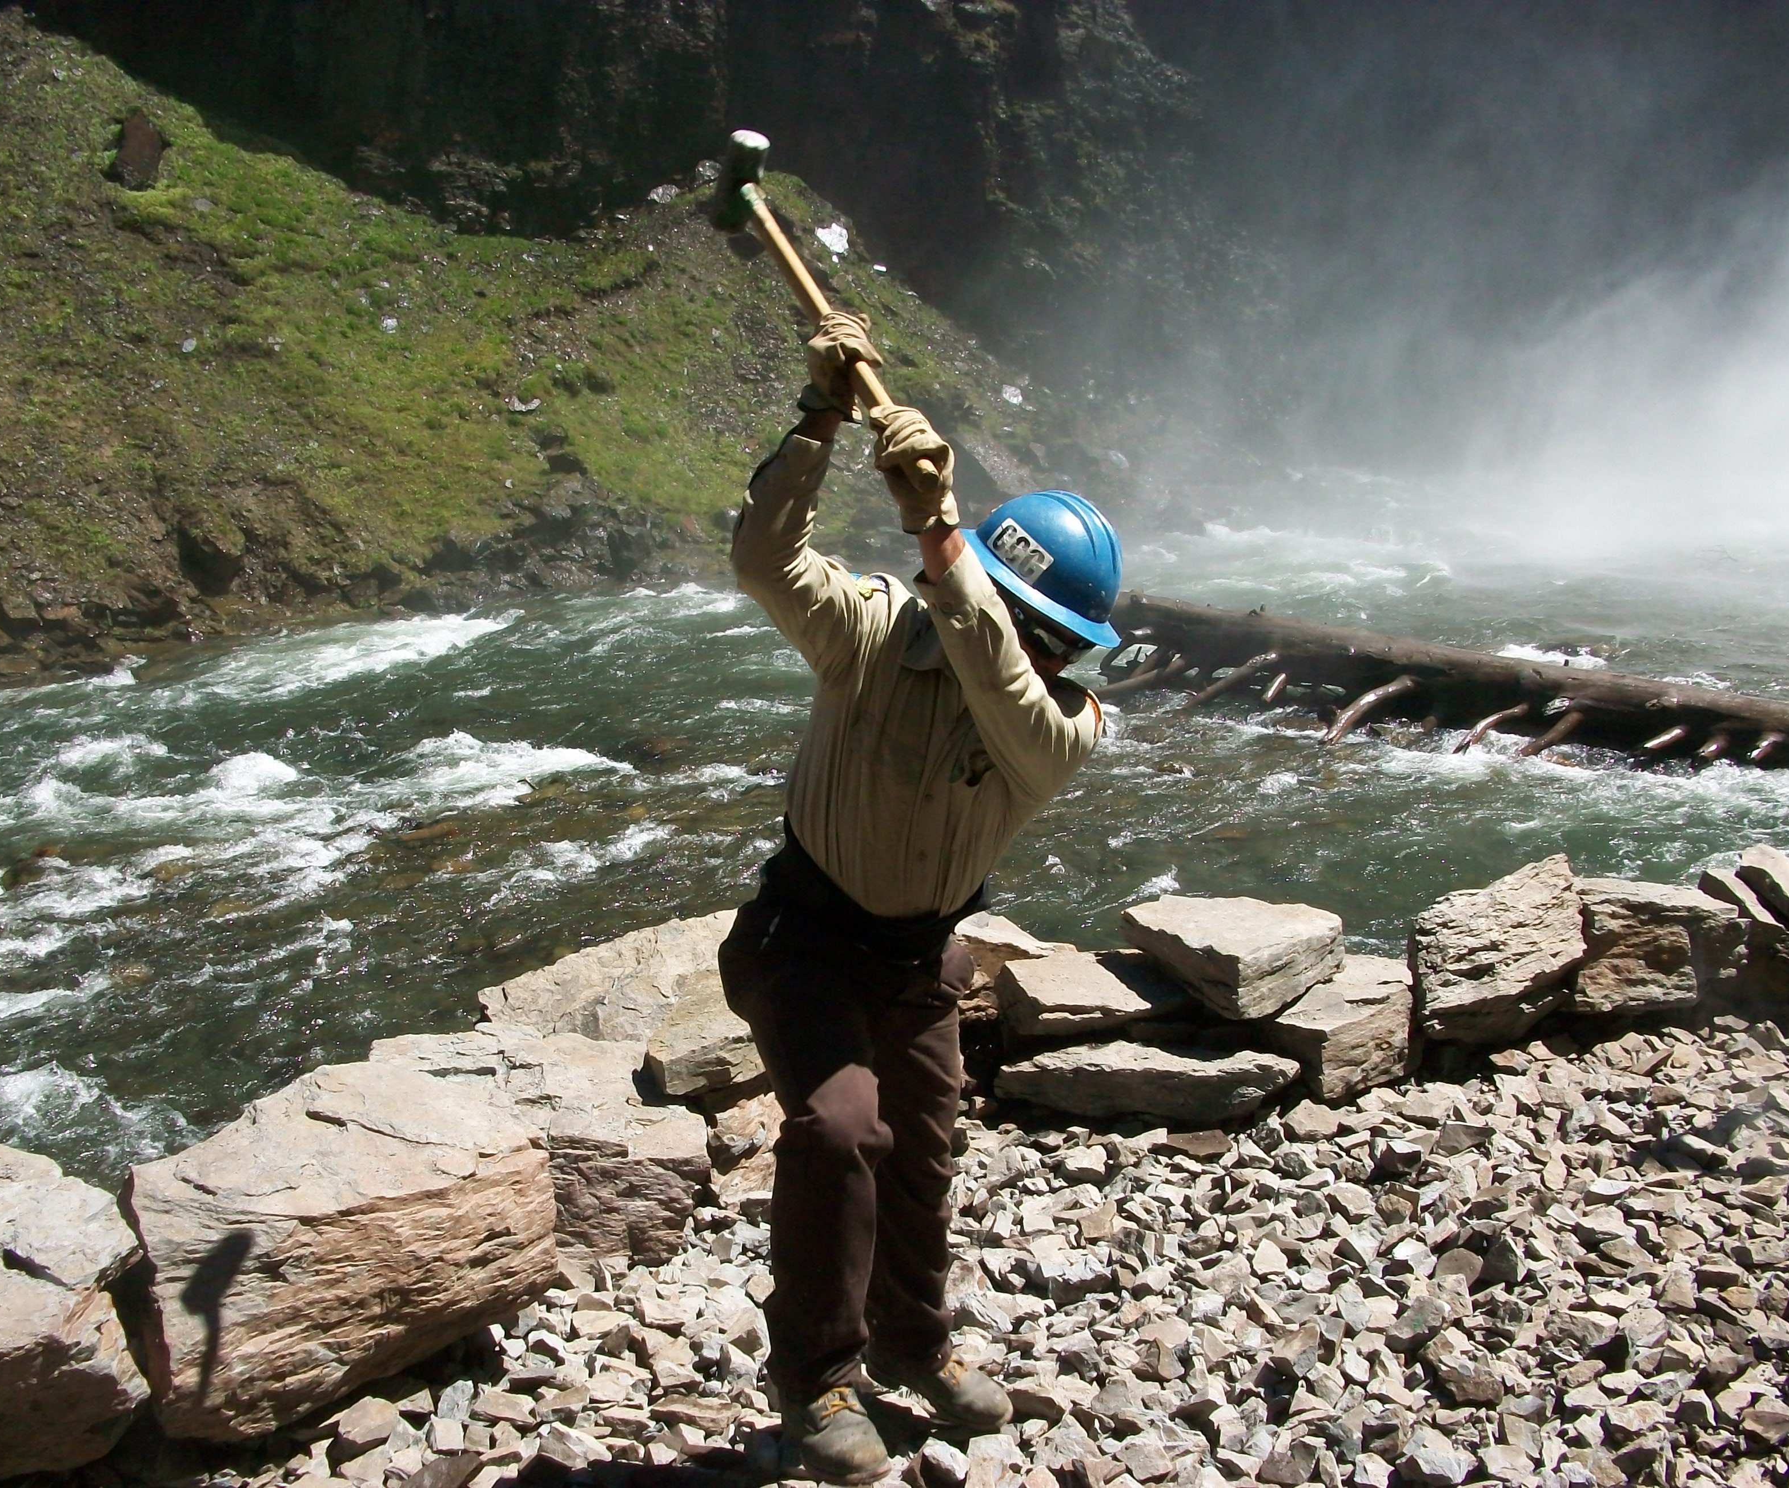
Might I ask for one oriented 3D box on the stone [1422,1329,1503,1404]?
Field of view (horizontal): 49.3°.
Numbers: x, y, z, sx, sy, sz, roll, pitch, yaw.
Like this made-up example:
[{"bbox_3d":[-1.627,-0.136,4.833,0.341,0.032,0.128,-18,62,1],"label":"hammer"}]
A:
[{"bbox_3d":[1.050,1.130,3.584,0.130,0.080,0.100,4,8,30],"label":"stone"}]

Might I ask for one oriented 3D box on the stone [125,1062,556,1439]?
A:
[{"bbox_3d":[-1.010,0.900,3.557,0.540,0.380,0.600,9,13,42],"label":"stone"}]

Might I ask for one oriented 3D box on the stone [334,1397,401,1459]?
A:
[{"bbox_3d":[-0.868,1.116,3.208,0.100,0.065,0.080,-5,11,-30],"label":"stone"}]

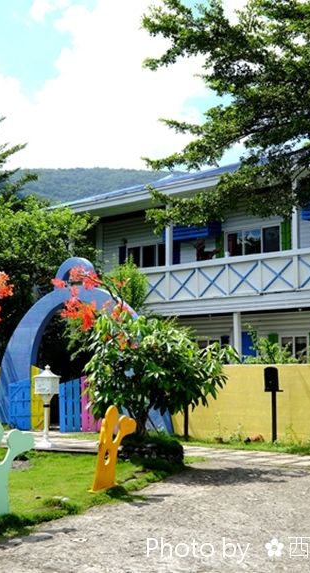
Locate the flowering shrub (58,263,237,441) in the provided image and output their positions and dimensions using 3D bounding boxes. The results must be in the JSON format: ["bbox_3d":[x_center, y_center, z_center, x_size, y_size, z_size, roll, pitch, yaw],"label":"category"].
[{"bbox_3d":[-0.183,1.140,14.729,2.950,2.924,2.600,0,-6,0],"label":"flowering shrub"}]

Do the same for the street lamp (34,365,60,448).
[{"bbox_3d":[-2.205,2.402,17.383,0.470,1.623,0.470,0,-6,0],"label":"street lamp"}]

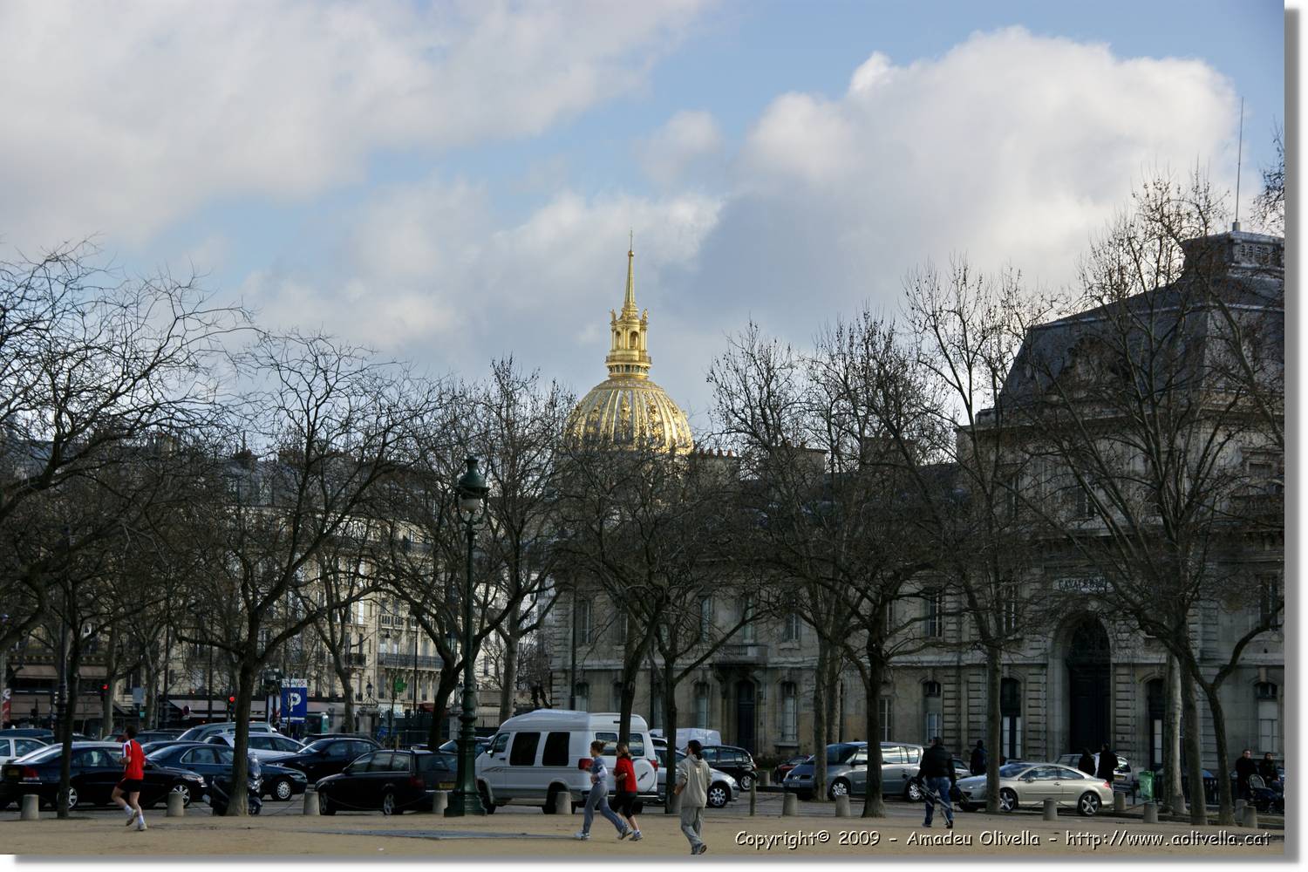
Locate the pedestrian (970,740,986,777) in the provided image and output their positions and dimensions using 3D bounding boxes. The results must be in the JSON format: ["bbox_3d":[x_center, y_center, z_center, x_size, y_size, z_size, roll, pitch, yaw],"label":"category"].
[{"bbox_3d":[9.601,9.886,112.929,0.550,1.760,0.450,1,-5,-6],"label":"pedestrian"}]

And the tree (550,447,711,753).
[{"bbox_3d":[-0.441,4.282,85.843,3.600,8.500,3.600,1,-5,0],"label":"tree"}]

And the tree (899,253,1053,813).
[{"bbox_3d":[8.334,2.523,96.560,3.900,13.900,3.900,1,-5,0],"label":"tree"}]

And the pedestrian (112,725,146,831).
[{"bbox_3d":[-8.537,5.559,62.000,0.650,1.710,0.500,-3,-6,37],"label":"pedestrian"}]

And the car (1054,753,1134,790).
[{"bbox_3d":[15.350,12.196,136.935,1.780,1.620,4.400,3,-5,-29],"label":"car"}]

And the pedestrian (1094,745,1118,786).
[{"bbox_3d":[13.251,9.905,111.929,0.580,1.760,0.500,0,-5,11],"label":"pedestrian"}]

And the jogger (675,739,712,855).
[{"bbox_3d":[0.593,5.451,57.500,0.550,1.730,0.500,3,-5,-30],"label":"jogger"}]

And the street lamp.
[{"bbox_3d":[-4.030,4.361,83.519,0.880,7.900,0.880,1,-5,0],"label":"street lamp"}]

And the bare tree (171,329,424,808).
[{"bbox_3d":[-7.630,2.970,81.500,5.100,10.150,5.000,1,-5,0],"label":"bare tree"}]

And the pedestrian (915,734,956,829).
[{"bbox_3d":[5.508,6.763,74.500,0.750,1.790,0.600,2,-5,-11],"label":"pedestrian"}]

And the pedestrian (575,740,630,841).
[{"bbox_3d":[-0.835,5.820,62.366,0.900,1.640,0.500,1,-5,0],"label":"pedestrian"}]

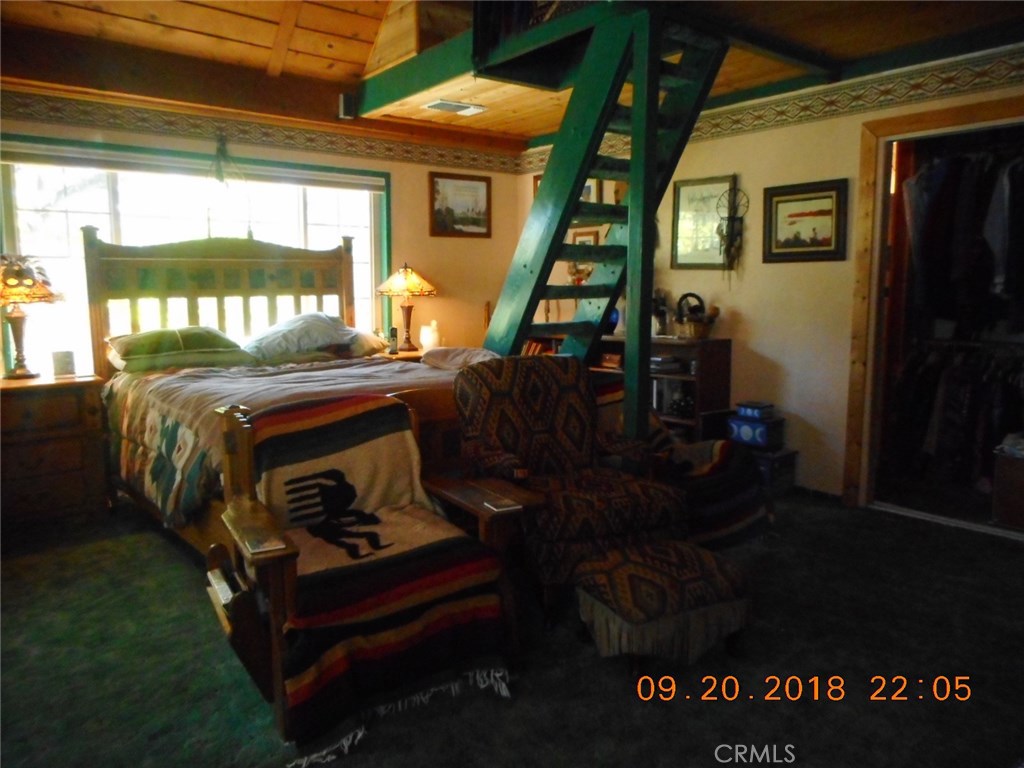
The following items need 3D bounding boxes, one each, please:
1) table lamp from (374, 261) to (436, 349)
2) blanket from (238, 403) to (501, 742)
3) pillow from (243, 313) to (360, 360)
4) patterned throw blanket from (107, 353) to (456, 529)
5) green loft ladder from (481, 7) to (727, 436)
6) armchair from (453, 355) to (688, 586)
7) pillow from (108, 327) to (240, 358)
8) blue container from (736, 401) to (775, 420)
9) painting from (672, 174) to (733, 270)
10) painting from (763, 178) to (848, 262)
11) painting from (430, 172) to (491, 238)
[{"bbox_3d":[-0.773,-0.582,5.468,0.440,0.645,0.440,0,8,0],"label":"table lamp"},{"bbox_3d":[-0.498,0.534,2.530,0.640,0.860,0.850,-5,9,-28],"label":"blanket"},{"bbox_3d":[-1.329,-0.304,4.677,0.700,0.270,0.420,-7,10,-40],"label":"pillow"},{"bbox_3d":[-0.912,0.232,3.641,1.660,0.520,1.850,-6,10,-38],"label":"patterned throw blanket"},{"bbox_3d":[0.301,-0.546,4.236,0.640,2.530,1.780,-6,10,-36],"label":"green loft ladder"},{"bbox_3d":[0.215,0.391,3.192,0.700,0.950,0.860,-4,9,-25],"label":"armchair"},{"bbox_3d":[-1.898,-0.238,4.200,0.660,0.180,0.420,-7,10,-40],"label":"pillow"},{"bbox_3d":[1.487,0.175,4.512,0.120,0.085,0.155,-7,10,-40],"label":"blue container"},{"bbox_3d":[1.324,-1.122,5.173,0.030,0.620,0.530,-6,10,-36],"label":"painting"},{"bbox_3d":[1.788,-0.992,4.561,0.035,0.470,0.563,-6,10,-36],"label":"painting"},{"bbox_3d":[-0.409,-1.425,5.909,0.585,0.485,0.030,-7,10,-40],"label":"painting"}]

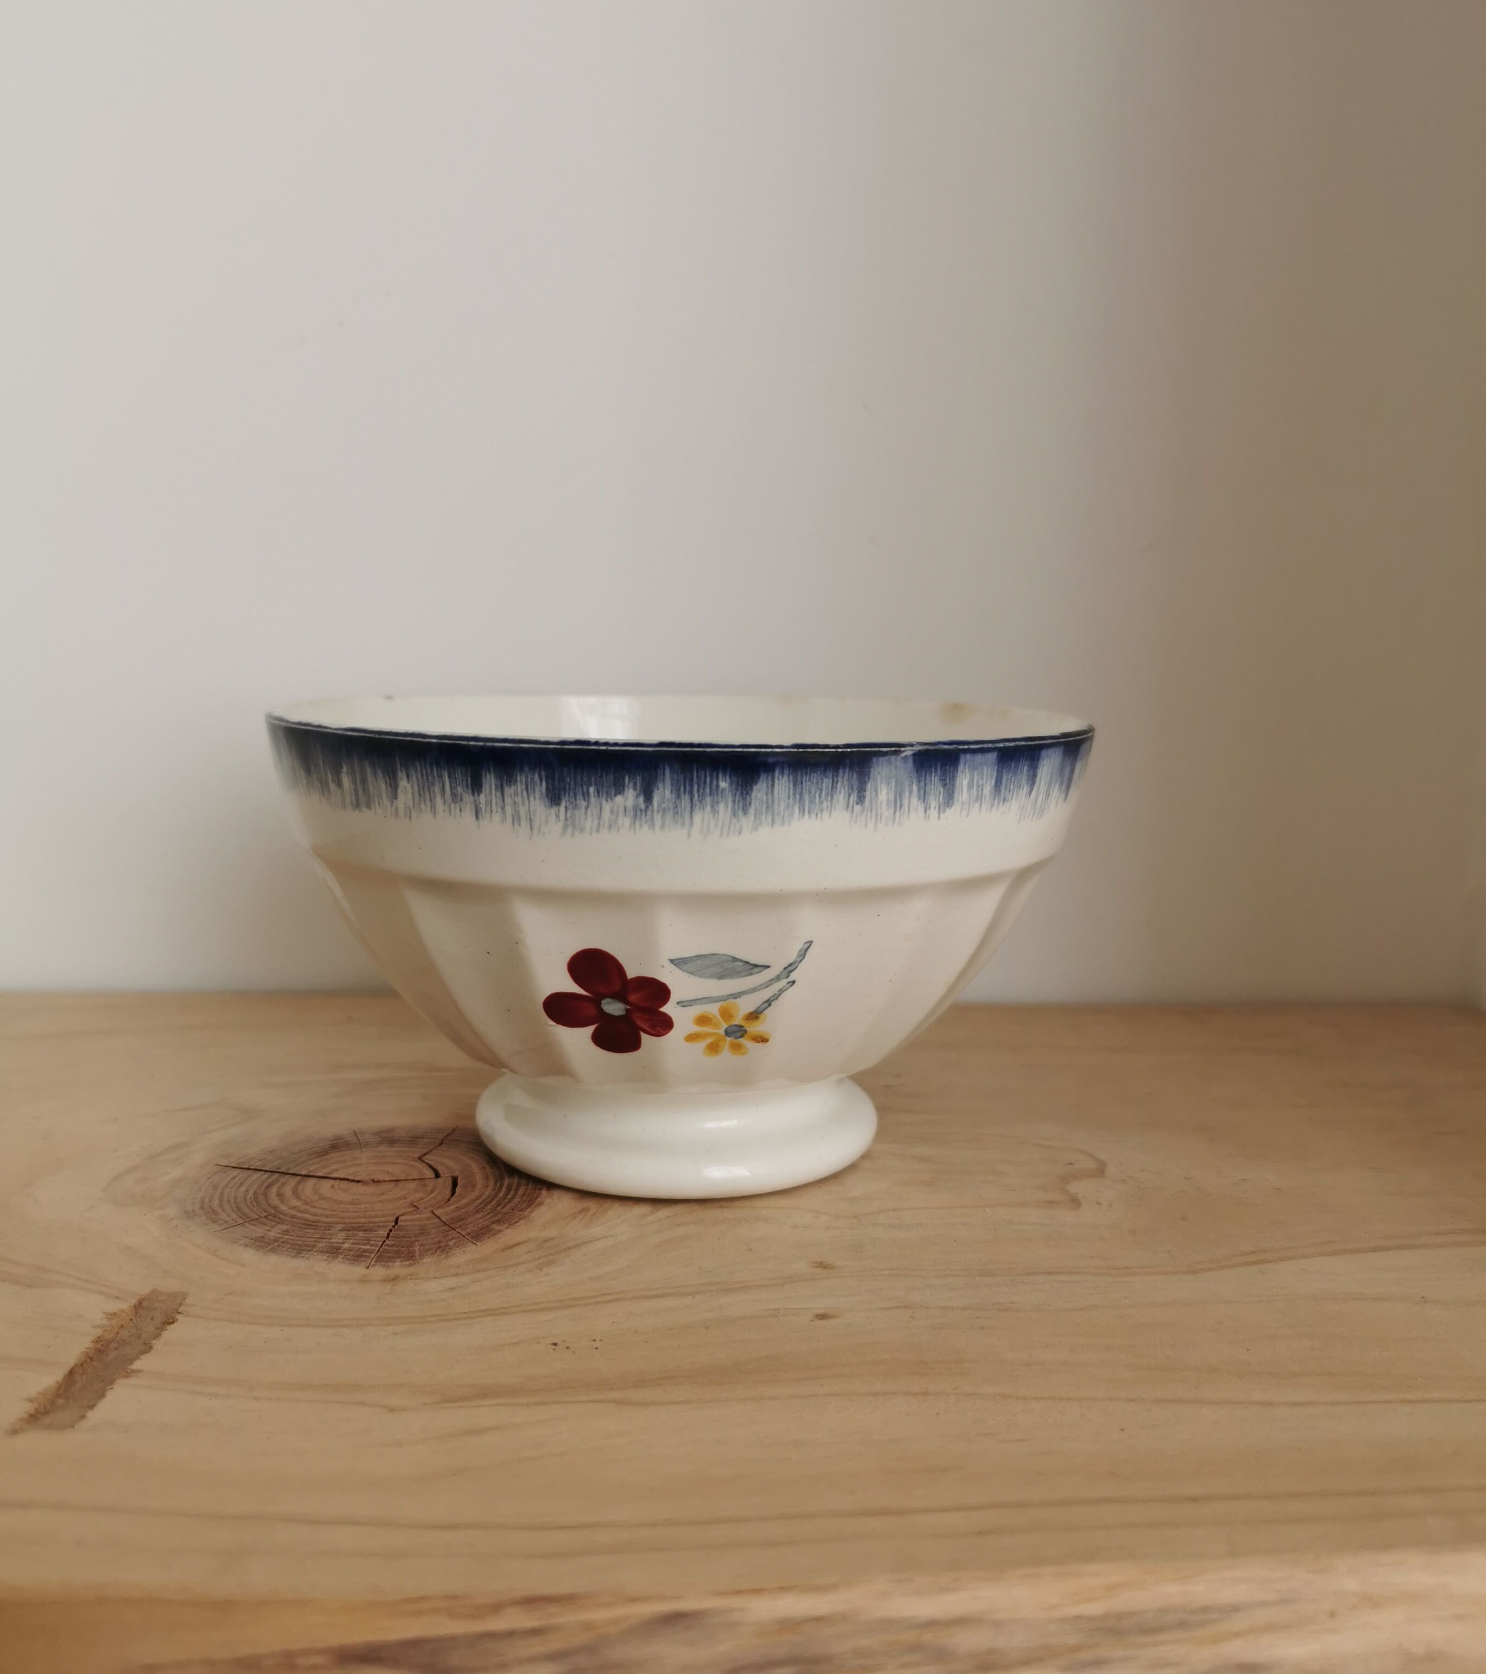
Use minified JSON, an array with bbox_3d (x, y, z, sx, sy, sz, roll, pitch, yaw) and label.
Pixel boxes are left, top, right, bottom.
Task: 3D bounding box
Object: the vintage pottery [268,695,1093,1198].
[{"bbox_3d":[-0.012,0.018,0.299,0.155,0.084,0.155,1,8,0],"label":"vintage pottery"}]

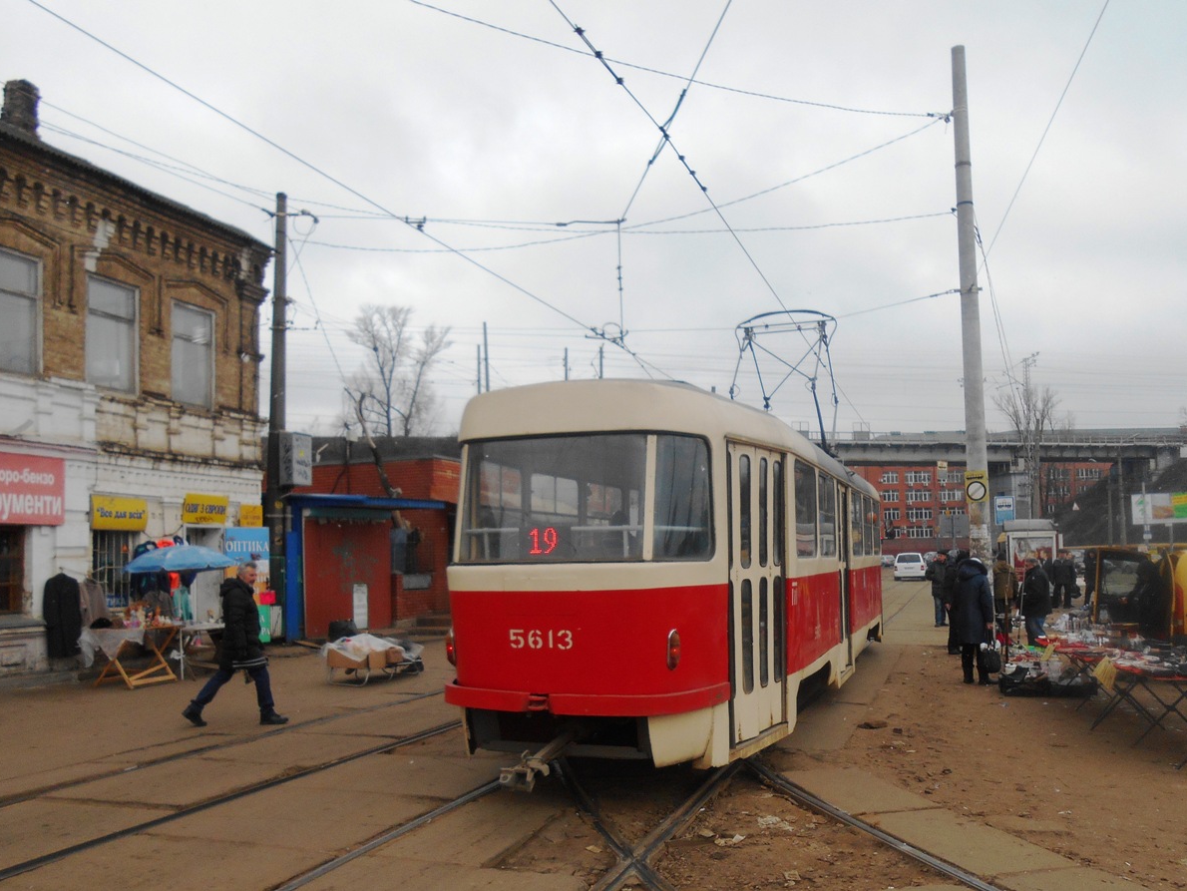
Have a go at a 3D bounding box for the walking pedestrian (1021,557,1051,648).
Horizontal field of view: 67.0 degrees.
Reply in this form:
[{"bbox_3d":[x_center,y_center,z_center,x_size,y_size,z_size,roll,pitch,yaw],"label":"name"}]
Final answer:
[{"bbox_3d":[7.509,2.636,15.201,0.460,1.640,0.500,2,-7,-21],"label":"walking pedestrian"}]

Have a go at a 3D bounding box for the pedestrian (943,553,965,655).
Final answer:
[{"bbox_3d":[6.061,2.585,14.905,0.520,1.710,0.420,-5,-8,33],"label":"pedestrian"}]

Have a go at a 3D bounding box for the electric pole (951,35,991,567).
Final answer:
[{"bbox_3d":[6.884,-2.004,16.365,0.370,11.217,0.370,-3,-7,23],"label":"electric pole"}]

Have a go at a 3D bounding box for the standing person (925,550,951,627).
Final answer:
[{"bbox_3d":[8.107,3.365,21.212,0.600,1.759,0.420,-5,-8,26],"label":"standing person"}]

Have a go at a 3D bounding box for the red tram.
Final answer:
[{"bbox_3d":[2.296,1.652,12.202,2.500,3.050,14.000,-4,-8,22],"label":"red tram"}]

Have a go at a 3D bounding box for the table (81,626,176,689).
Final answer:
[{"bbox_3d":[-6.304,2.904,12.466,0.780,0.760,1.020,-2,-7,17],"label":"table"}]

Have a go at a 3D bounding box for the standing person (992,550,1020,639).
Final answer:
[{"bbox_3d":[8.197,2.971,18.004,0.580,1.718,0.420,-4,-8,24],"label":"standing person"}]

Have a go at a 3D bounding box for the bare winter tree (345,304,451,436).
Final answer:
[{"bbox_3d":[-17.927,-6.569,82.000,9.800,13.000,9.000,0,-6,0],"label":"bare winter tree"}]

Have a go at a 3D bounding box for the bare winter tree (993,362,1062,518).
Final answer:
[{"bbox_3d":[28.135,1.901,58.788,5.200,13.554,5.200,-5,-8,25],"label":"bare winter tree"}]

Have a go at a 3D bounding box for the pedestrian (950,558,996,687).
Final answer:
[{"bbox_3d":[4.937,2.230,11.600,0.560,1.630,0.440,-5,-8,33],"label":"pedestrian"}]

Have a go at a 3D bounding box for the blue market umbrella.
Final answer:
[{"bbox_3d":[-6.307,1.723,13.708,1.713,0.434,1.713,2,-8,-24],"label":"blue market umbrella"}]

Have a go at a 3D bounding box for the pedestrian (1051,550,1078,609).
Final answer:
[{"bbox_3d":[13.960,3.986,26.751,0.660,1.735,0.420,-5,-8,27],"label":"pedestrian"}]

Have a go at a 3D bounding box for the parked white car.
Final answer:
[{"bbox_3d":[19.006,7.299,53.652,1.760,1.570,4.300,-3,-7,20],"label":"parked white car"}]

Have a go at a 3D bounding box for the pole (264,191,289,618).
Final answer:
[{"bbox_3d":[-7.562,-0.899,21.599,0.360,10.875,0.360,1,-8,-19],"label":"pole"}]

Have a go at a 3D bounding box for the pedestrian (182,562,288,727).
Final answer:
[{"bbox_3d":[-3.700,2.021,9.302,0.950,1.660,0.530,0,-6,-3],"label":"pedestrian"}]

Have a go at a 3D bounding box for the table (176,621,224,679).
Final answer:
[{"bbox_3d":[-5.824,3.010,13.244,0.620,0.730,1.050,-3,-7,19],"label":"table"}]

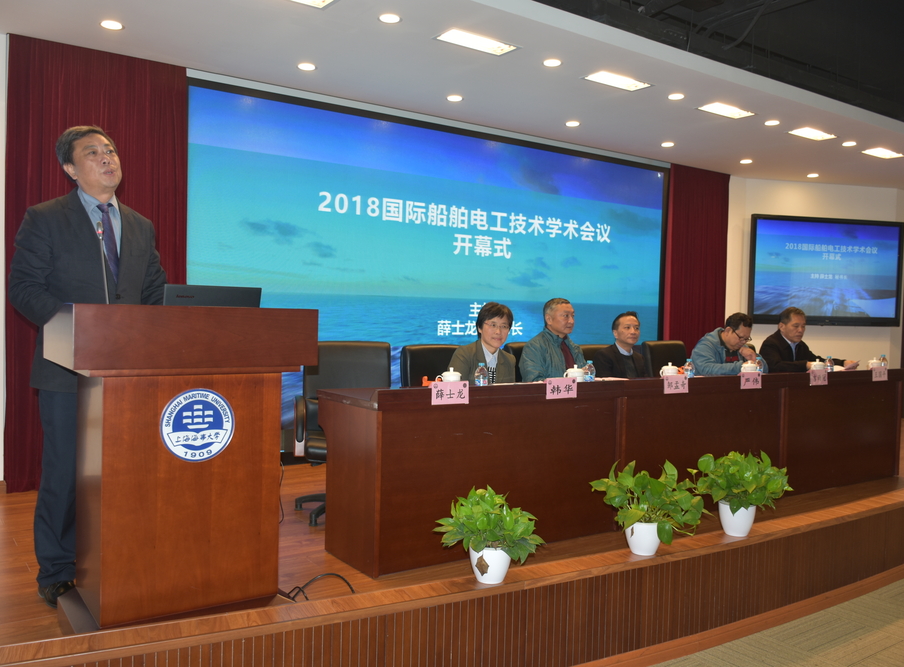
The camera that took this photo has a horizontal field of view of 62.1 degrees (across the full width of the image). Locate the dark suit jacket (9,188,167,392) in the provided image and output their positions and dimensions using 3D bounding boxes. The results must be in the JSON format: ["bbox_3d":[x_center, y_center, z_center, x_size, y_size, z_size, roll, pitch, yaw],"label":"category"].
[{"bbox_3d":[-1.375,-0.165,2.838,0.580,0.750,0.370,0,2,-37],"label":"dark suit jacket"}]

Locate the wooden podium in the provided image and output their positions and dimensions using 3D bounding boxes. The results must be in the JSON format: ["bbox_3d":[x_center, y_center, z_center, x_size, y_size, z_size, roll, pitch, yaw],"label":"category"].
[{"bbox_3d":[-0.964,0.448,2.688,0.779,1.088,0.602,0,2,-34],"label":"wooden podium"}]

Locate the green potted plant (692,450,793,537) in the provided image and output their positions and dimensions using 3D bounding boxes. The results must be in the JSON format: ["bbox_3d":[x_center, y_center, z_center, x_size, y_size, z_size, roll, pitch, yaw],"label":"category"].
[{"bbox_3d":[1.516,0.842,3.968,0.480,0.435,0.450,0,1,-33],"label":"green potted plant"}]

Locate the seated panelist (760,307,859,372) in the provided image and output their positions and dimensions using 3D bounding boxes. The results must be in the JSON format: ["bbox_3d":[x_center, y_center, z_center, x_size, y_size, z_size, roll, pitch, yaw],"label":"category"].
[{"bbox_3d":[2.550,0.403,5.636,0.570,1.190,0.720,0,2,-34],"label":"seated panelist"}]

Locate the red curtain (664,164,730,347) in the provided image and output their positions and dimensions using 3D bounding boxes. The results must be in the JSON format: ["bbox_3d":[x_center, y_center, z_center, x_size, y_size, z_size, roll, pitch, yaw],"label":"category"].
[{"bbox_3d":[2.479,-0.353,7.575,0.989,2.612,0.160,0,2,-34],"label":"red curtain"}]

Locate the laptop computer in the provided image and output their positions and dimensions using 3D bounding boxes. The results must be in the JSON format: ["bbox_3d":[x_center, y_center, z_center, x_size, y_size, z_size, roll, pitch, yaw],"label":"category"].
[{"bbox_3d":[-0.973,-0.074,3.012,0.380,0.240,0.240,0,1,-33],"label":"laptop computer"}]

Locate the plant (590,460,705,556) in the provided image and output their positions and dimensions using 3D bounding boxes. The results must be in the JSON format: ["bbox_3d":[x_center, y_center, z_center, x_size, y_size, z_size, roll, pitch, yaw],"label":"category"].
[{"bbox_3d":[0.848,0.761,3.270,0.470,0.415,0.450,1,1,0],"label":"plant"}]

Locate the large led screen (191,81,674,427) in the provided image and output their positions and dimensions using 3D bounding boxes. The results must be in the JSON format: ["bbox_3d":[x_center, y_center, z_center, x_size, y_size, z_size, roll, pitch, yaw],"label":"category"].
[{"bbox_3d":[0.177,-0.373,6.057,4.515,2.440,0.120,0,2,-34],"label":"large led screen"}]

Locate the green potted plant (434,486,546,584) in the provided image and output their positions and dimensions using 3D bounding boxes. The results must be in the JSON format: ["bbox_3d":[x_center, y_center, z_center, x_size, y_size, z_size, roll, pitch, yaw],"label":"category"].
[{"bbox_3d":[0.163,0.846,3.175,0.440,0.400,0.430,1,1,0],"label":"green potted plant"}]

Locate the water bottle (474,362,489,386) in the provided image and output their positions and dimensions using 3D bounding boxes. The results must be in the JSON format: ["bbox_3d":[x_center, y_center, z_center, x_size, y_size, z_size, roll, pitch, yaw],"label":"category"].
[{"bbox_3d":[0.136,0.213,3.482,0.061,0.150,0.061,1,1,0],"label":"water bottle"}]

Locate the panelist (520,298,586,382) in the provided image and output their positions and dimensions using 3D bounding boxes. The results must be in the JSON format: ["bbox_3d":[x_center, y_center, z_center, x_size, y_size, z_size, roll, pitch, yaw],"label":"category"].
[{"bbox_3d":[0.714,0.410,4.515,0.540,1.240,0.760,0,1,-39],"label":"panelist"}]

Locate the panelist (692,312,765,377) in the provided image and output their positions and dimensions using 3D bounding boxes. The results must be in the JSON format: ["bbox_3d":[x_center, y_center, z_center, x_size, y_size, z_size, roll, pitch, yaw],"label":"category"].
[{"bbox_3d":[2.031,0.450,5.280,0.570,1.190,0.780,0,1,-41],"label":"panelist"}]

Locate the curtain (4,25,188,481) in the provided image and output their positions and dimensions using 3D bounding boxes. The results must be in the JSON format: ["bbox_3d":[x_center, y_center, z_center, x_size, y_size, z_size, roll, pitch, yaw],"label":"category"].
[{"bbox_3d":[-2.255,-0.407,4.817,1.034,2.750,0.130,0,1,-33],"label":"curtain"}]

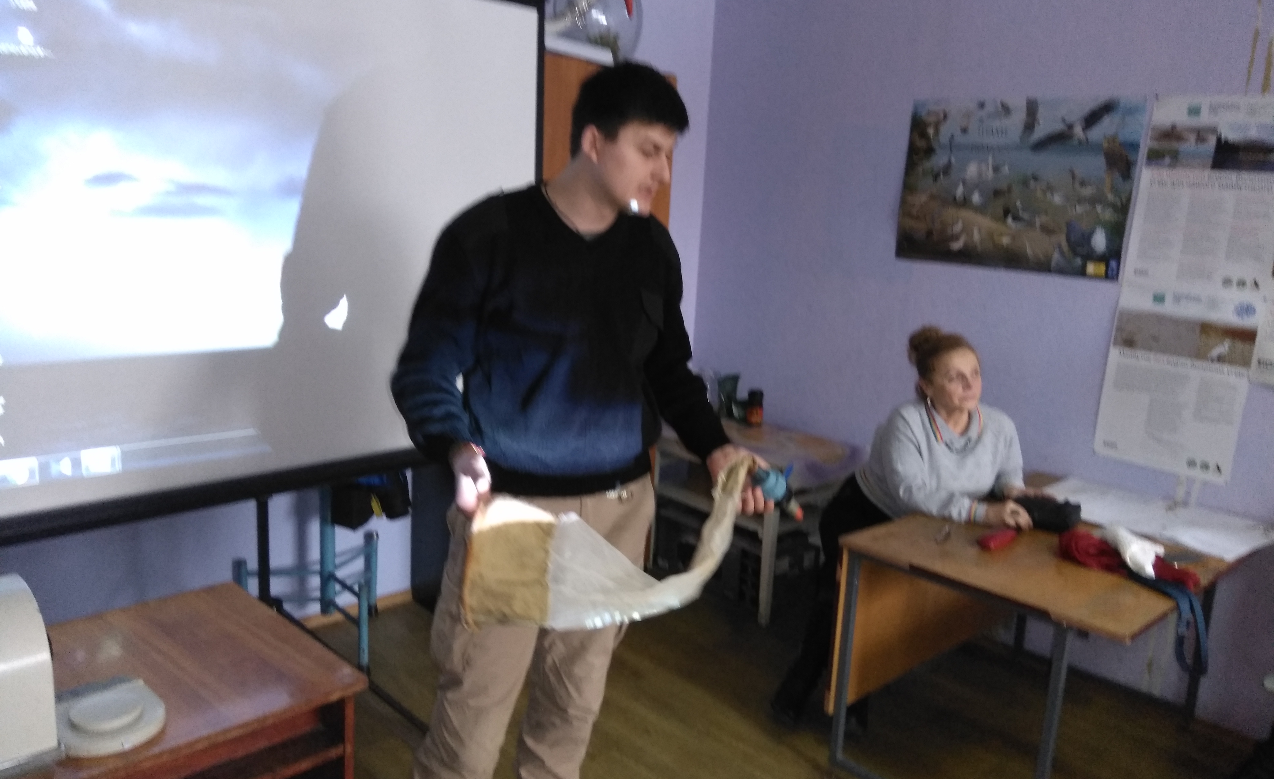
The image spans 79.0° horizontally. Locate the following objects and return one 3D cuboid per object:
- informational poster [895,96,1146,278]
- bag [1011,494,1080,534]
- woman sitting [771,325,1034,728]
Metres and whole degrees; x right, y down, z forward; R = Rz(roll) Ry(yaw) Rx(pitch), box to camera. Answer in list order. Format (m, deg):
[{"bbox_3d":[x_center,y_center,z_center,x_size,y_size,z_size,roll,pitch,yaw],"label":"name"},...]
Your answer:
[{"bbox_3d":[1.370,-0.752,2.850,0.800,0.600,0.020,13,17,37],"label":"informational poster"},{"bbox_3d":[1.235,0.363,2.350,0.180,0.080,0.100,13,17,37],"label":"bag"},{"bbox_3d":[0.910,0.445,2.476,0.620,1.260,0.580,13,17,37],"label":"woman sitting"}]

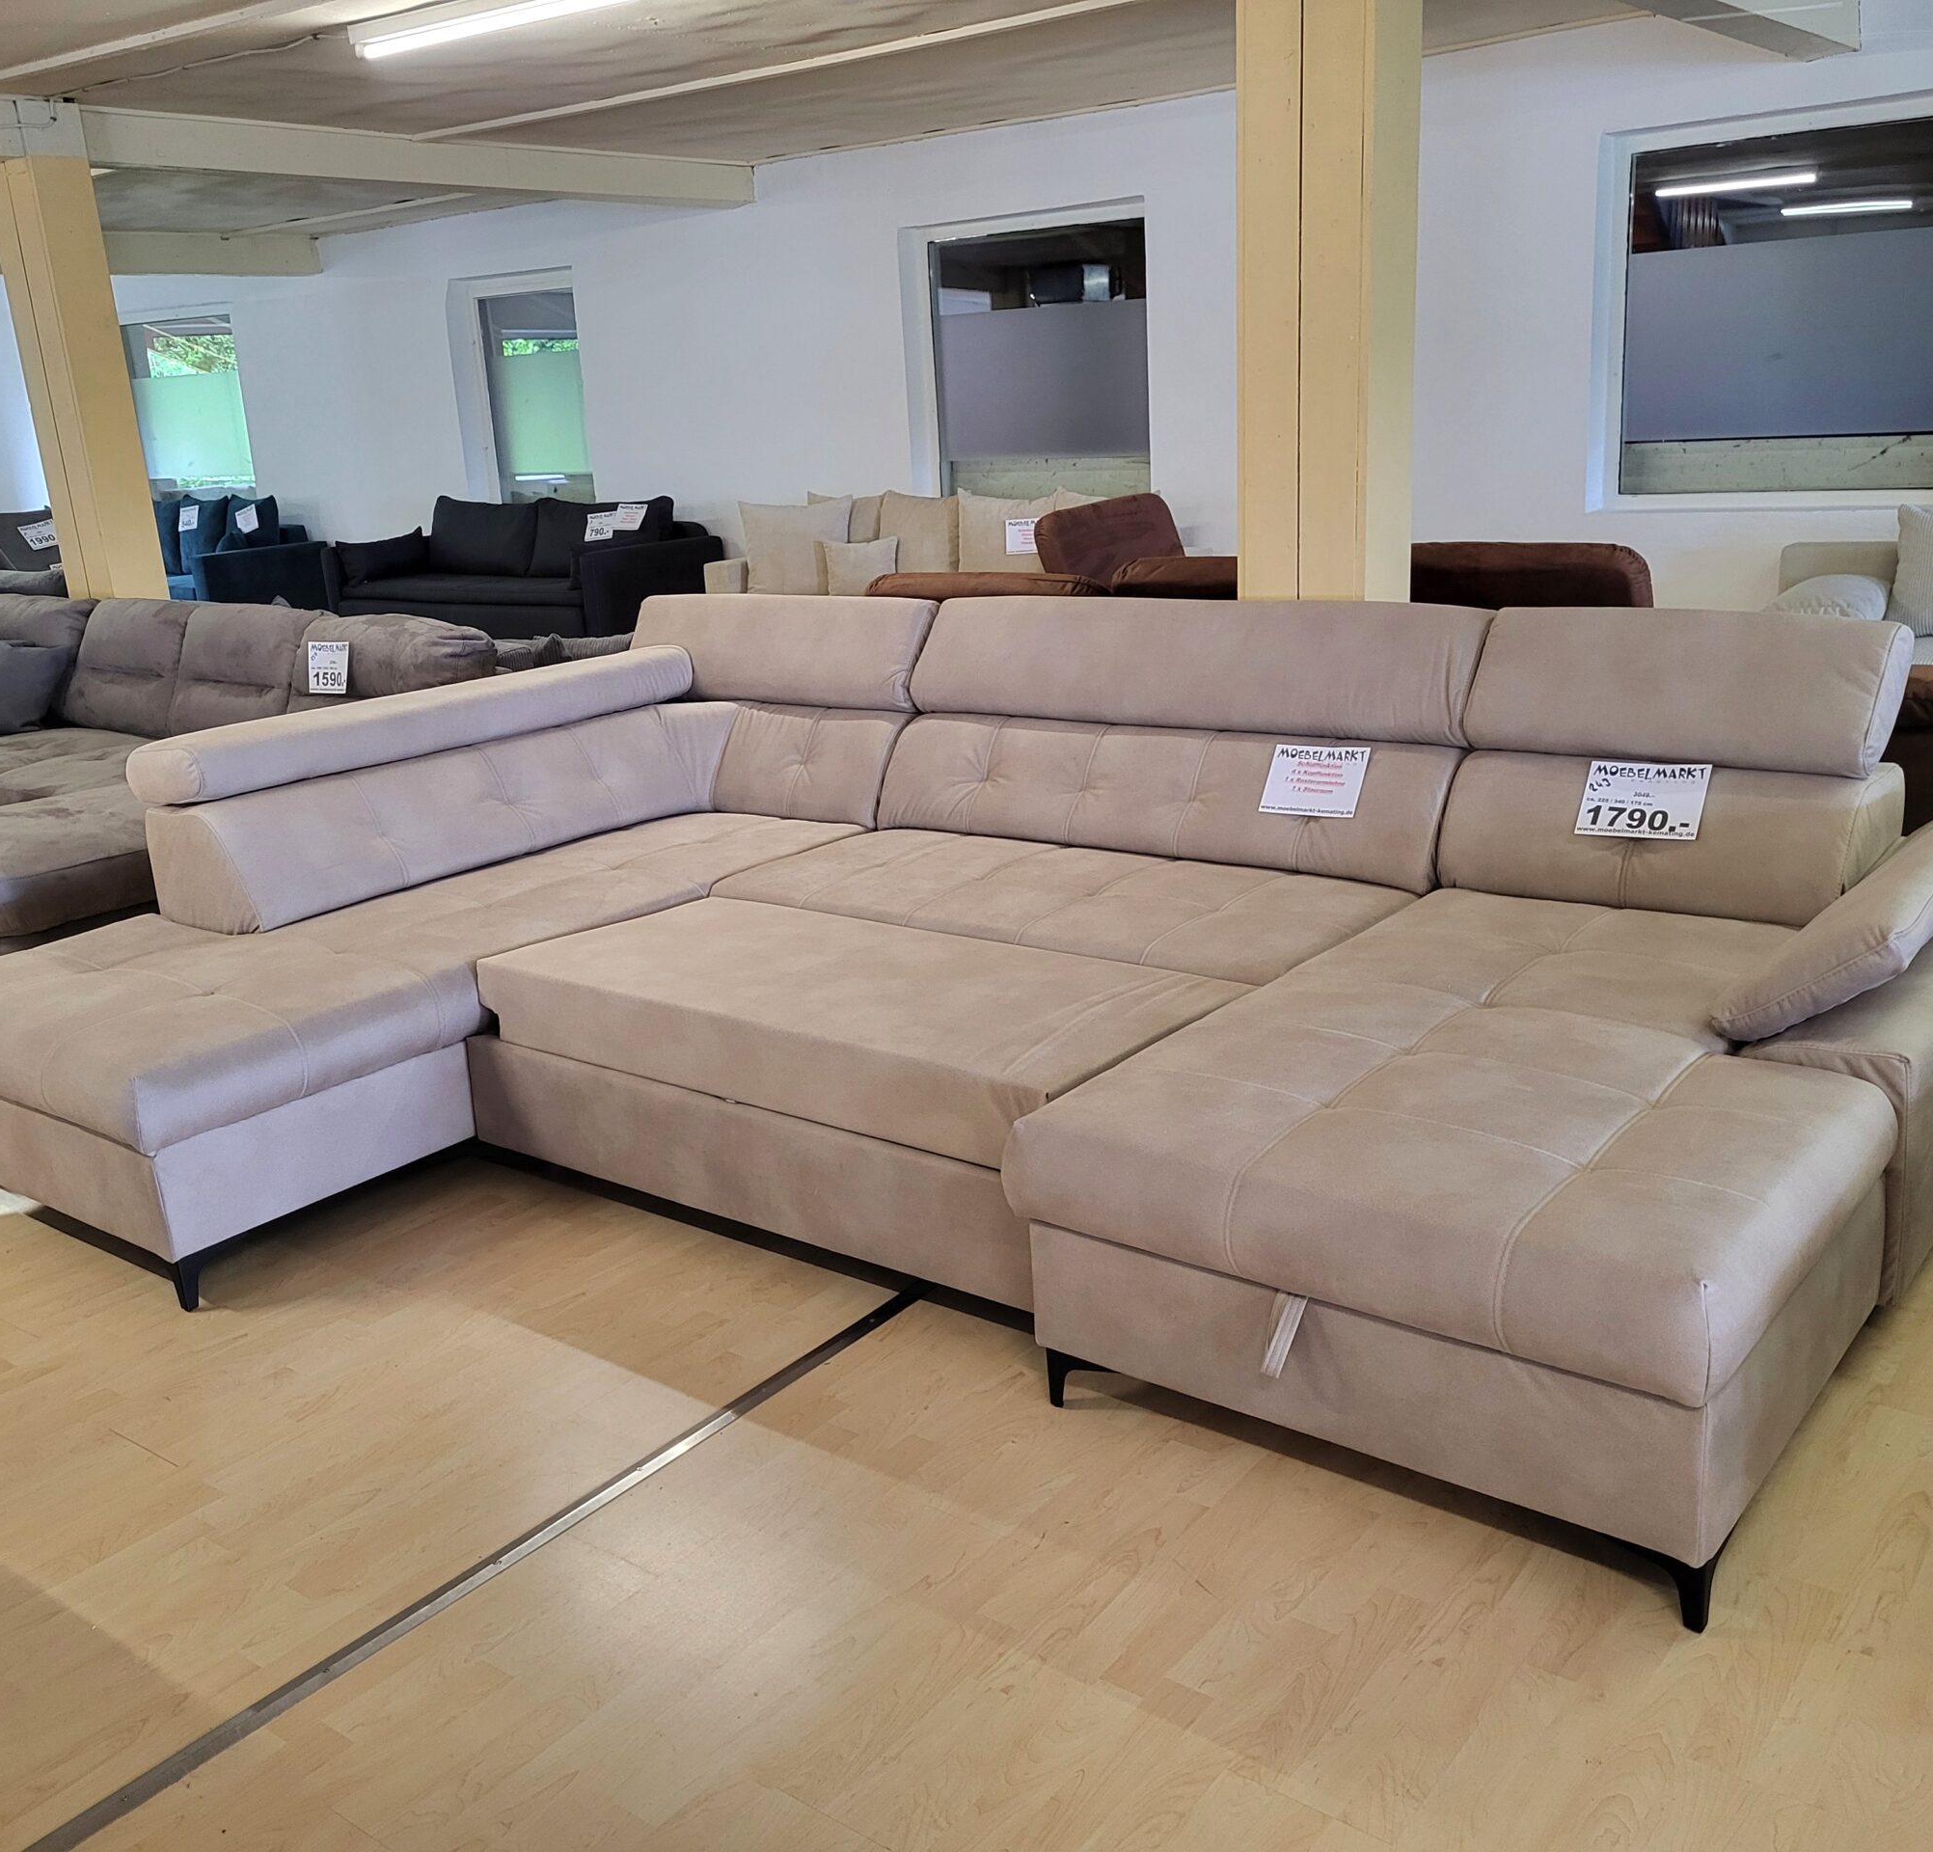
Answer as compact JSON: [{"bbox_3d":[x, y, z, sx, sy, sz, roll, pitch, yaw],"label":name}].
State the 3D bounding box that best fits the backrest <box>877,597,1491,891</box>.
[{"bbox_3d":[0.467,-0.454,4.171,1.420,0.545,0.410,9,20,38],"label":"backrest"}]

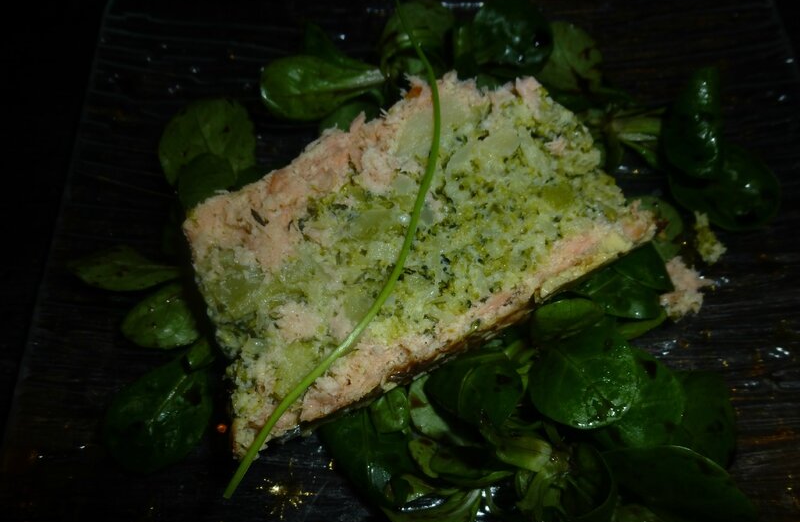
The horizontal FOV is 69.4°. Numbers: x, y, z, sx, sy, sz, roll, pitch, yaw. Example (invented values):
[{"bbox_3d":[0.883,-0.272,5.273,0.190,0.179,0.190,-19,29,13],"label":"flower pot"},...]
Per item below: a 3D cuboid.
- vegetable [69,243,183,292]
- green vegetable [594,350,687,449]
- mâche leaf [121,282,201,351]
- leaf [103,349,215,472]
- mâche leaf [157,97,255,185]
[{"bbox_3d":[-0.101,0.002,0.212,0.043,0.011,0.018,3,66,3],"label":"vegetable"},{"bbox_3d":[0.070,0.041,0.180,0.034,0.013,0.036,-39,70,-15],"label":"green vegetable"},{"bbox_3d":[-0.083,0.021,0.203,0.031,0.010,0.024,-16,66,-5],"label":"mâche leaf"},{"bbox_3d":[-0.077,0.048,0.190,0.032,0.012,0.044,31,70,15],"label":"leaf"},{"bbox_3d":[-0.077,-0.047,0.230,0.040,0.013,0.046,-24,67,-9],"label":"mâche leaf"}]

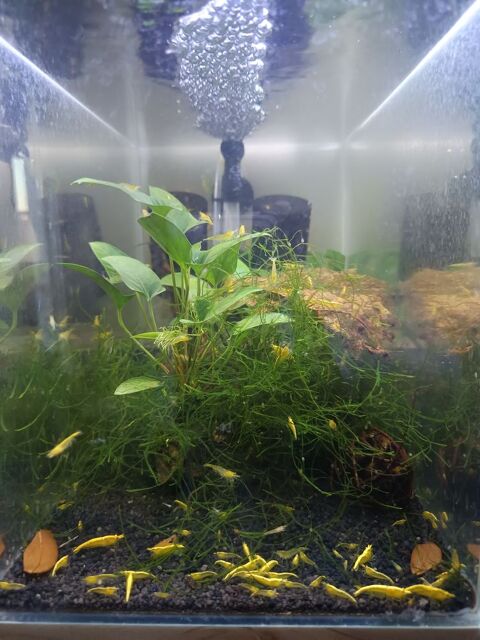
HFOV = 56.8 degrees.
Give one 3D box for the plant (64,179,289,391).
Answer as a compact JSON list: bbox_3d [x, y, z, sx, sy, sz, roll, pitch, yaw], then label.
[{"bbox_3d":[-0.034,-0.016,0.250,0.125,0.120,0.105,0,10,2],"label":"plant"}]

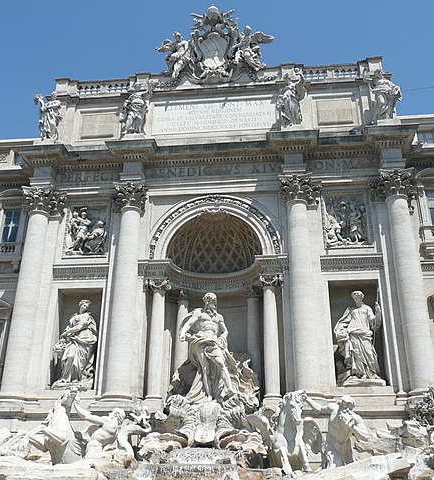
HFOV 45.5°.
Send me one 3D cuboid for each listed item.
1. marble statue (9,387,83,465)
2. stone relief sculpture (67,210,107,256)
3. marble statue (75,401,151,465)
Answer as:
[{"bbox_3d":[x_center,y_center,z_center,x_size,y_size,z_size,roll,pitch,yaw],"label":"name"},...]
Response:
[{"bbox_3d":[-6.301,6.933,19.384,2.470,2.660,1.472,14,-26,-29],"label":"marble statue"},{"bbox_3d":[-6.812,-0.492,27.311,2.128,2.772,0.495,-2,-23,6],"label":"stone relief sculpture"},{"bbox_3d":[-3.868,6.967,18.719,2.920,2.029,1.881,-10,-25,24],"label":"marble statue"}]

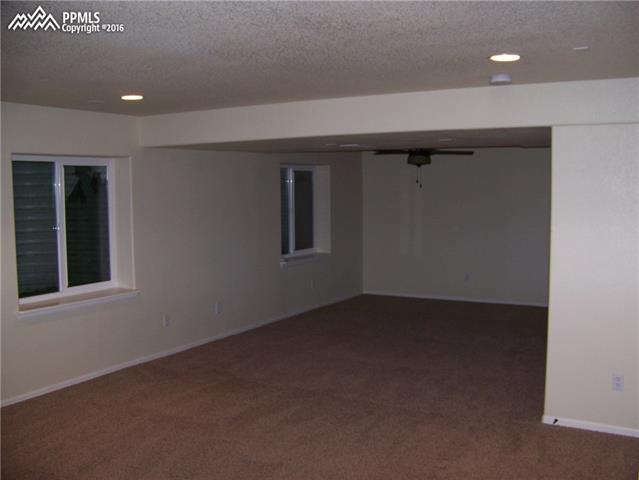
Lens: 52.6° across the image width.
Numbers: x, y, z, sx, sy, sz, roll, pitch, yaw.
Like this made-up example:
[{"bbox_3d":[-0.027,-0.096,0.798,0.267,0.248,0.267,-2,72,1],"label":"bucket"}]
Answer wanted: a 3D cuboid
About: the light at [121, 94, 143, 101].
[{"bbox_3d":[-1.406,-1.068,4.834,0.165,0.040,0.165,0,5,0],"label":"light"}]

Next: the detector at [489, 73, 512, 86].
[{"bbox_3d":[1.125,-0.986,4.002,0.137,0.046,0.137,3,6,31],"label":"detector"}]

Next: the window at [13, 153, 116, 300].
[{"bbox_3d":[-2.265,-0.106,5.669,0.090,1.230,1.180,3,6,31],"label":"window"}]

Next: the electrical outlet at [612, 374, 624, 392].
[{"bbox_3d":[1.986,0.951,4.299,0.072,0.116,0.010,3,6,31],"label":"electrical outlet"}]

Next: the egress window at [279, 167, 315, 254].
[{"bbox_3d":[-0.349,-0.391,8.872,0.090,1.240,1.190,3,6,31],"label":"egress window"}]

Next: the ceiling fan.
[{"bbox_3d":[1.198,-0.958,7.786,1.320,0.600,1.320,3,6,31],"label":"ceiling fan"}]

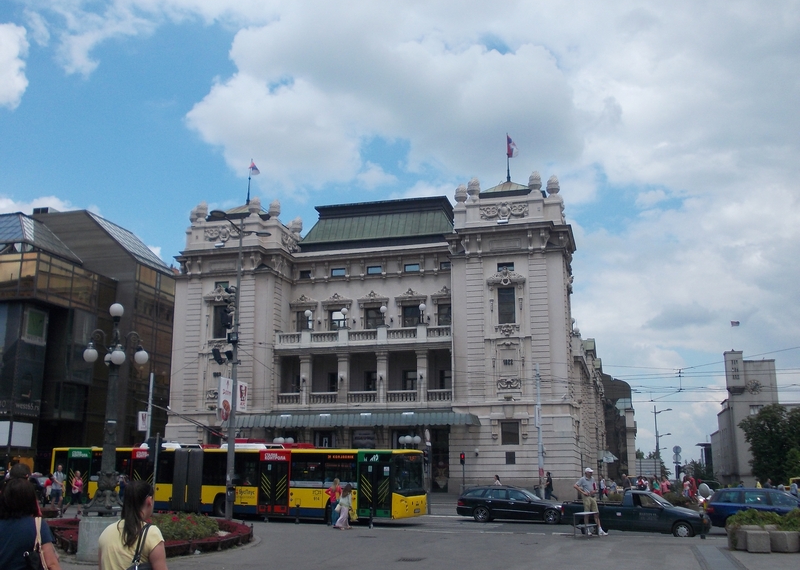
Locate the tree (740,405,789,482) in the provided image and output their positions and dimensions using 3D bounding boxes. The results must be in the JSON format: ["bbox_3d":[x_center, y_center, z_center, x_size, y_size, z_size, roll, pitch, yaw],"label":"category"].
[{"bbox_3d":[24.327,11.547,58.891,4.200,6.900,4.200,-4,-13,17],"label":"tree"}]

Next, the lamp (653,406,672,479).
[{"bbox_3d":[29.648,18.722,98.272,2.300,10.300,0.400,-3,-13,15],"label":"lamp"}]

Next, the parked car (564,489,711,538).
[{"bbox_3d":[7.042,6.830,26.190,4.120,1.480,1.660,-4,-13,17],"label":"parked car"}]

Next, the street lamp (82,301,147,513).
[{"bbox_3d":[-5.986,2.501,18.163,1.300,4.310,1.300,7,-14,-30],"label":"street lamp"}]

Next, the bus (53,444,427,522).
[{"bbox_3d":[-7.674,8.611,38.835,17.950,3.160,2.550,-4,-13,23],"label":"bus"}]

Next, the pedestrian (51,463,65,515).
[{"bbox_3d":[-12.381,7.469,31.891,0.540,1.780,0.550,7,-14,-29],"label":"pedestrian"}]

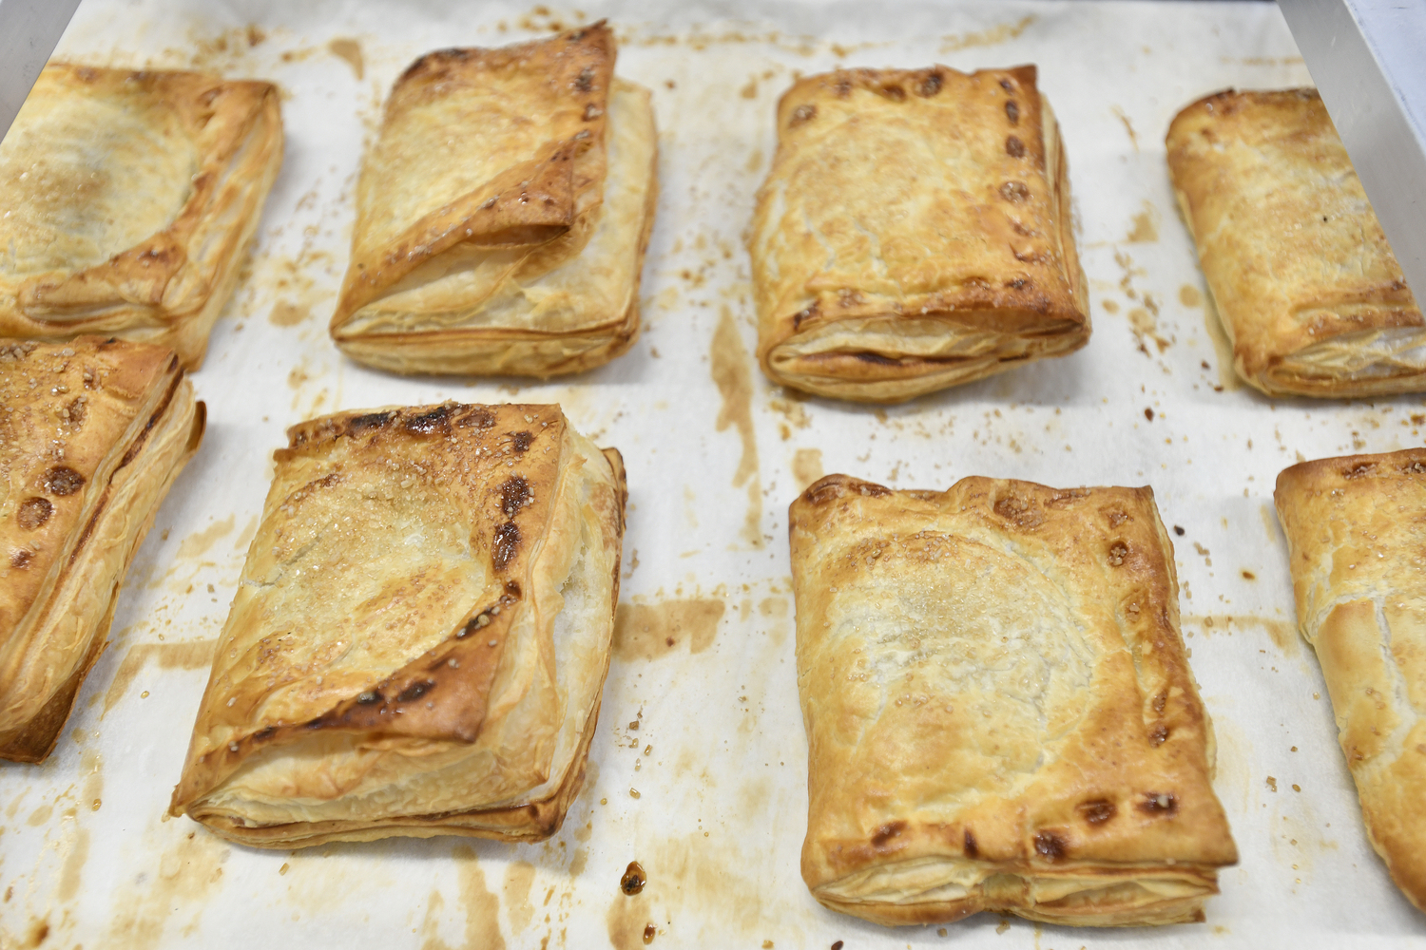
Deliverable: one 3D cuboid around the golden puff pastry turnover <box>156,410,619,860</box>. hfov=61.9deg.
[{"bbox_3d":[-0.081,0.039,0.339,0.101,0.034,0.117,3,56,2],"label":"golden puff pastry turnover"}]

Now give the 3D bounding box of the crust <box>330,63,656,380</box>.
[{"bbox_3d":[-0.073,-0.102,0.434,0.101,0.034,0.129,2,56,1],"label":"crust"}]

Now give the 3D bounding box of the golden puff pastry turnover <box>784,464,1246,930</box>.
[{"bbox_3d":[0.074,0.058,0.327,0.101,0.032,0.119,0,56,0],"label":"golden puff pastry turnover"}]

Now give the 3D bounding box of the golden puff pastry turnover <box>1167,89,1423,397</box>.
[{"bbox_3d":[0.224,-0.086,0.426,0.098,0.030,0.116,-2,56,-1],"label":"golden puff pastry turnover"}]

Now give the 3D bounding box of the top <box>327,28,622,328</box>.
[{"bbox_3d":[-0.080,-0.112,0.431,0.089,0.023,0.121,2,56,2],"label":"top"}]

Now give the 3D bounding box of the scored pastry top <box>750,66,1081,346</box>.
[{"bbox_3d":[0.069,-0.099,0.426,0.107,0.020,0.118,2,56,1],"label":"scored pastry top"}]

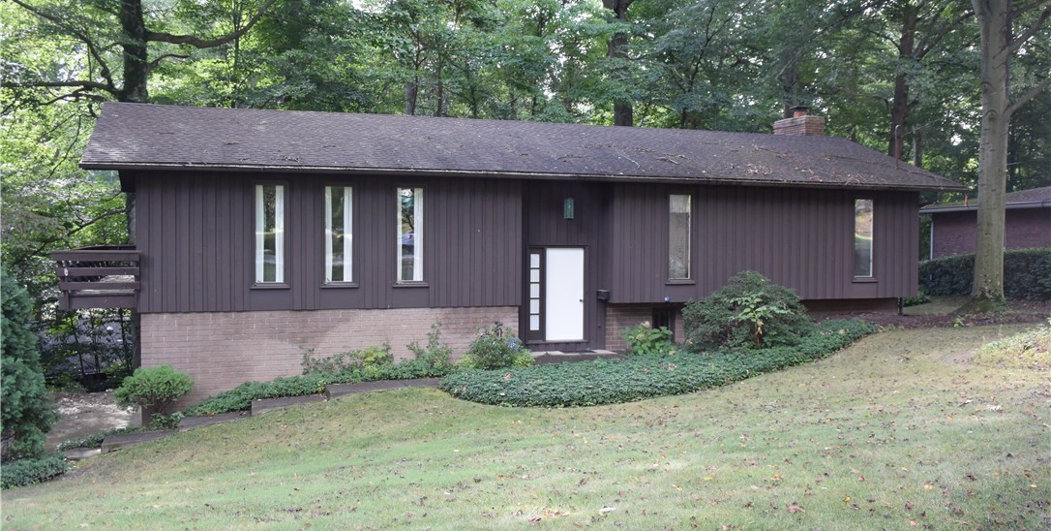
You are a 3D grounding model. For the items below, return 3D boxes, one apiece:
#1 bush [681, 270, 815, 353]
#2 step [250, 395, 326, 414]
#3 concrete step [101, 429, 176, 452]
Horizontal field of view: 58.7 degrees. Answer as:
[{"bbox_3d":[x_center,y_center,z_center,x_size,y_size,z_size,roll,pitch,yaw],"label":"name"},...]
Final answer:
[{"bbox_3d":[4.776,0.923,20.170,2.850,1.710,2.250,0,2,-19],"label":"bush"},{"bbox_3d":[-3.967,2.428,15.875,1.250,0.205,0.740,0,2,-19],"label":"step"},{"bbox_3d":[-6.161,2.887,15.128,1.190,0.210,0.720,0,2,-19],"label":"concrete step"}]

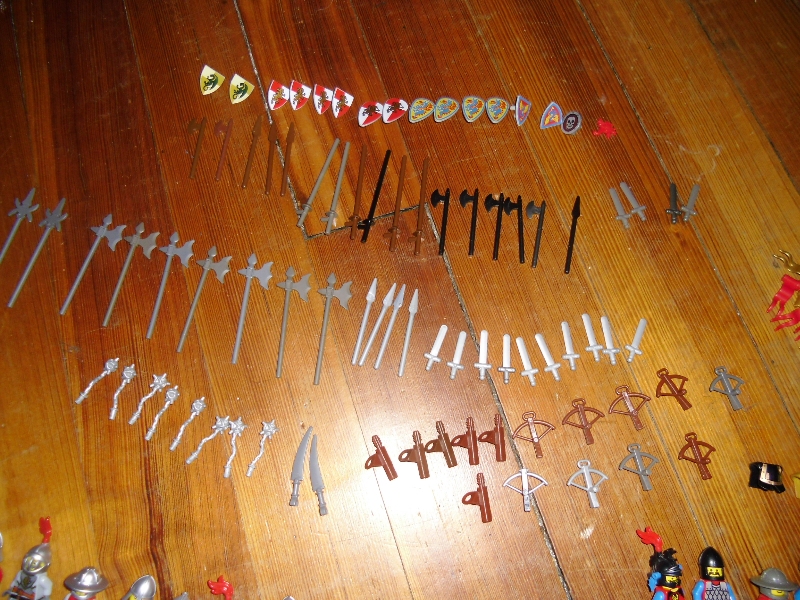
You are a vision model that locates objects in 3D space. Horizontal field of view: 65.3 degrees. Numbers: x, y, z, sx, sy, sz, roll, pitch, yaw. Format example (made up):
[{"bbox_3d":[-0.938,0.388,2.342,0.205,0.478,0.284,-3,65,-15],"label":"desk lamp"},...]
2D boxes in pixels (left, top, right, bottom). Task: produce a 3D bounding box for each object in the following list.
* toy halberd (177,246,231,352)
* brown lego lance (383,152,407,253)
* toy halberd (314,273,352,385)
[{"bbox_3d":[-0.125,-0.001,0.394,0.023,0.004,0.072,11,71,4],"label":"toy halberd"},{"bbox_3d":[-0.002,-0.065,0.414,0.011,0.008,0.073,7,70,2],"label":"brown lego lance"},{"bbox_3d":[-0.043,0.017,0.385,0.022,0.004,0.073,5,70,2],"label":"toy halberd"}]

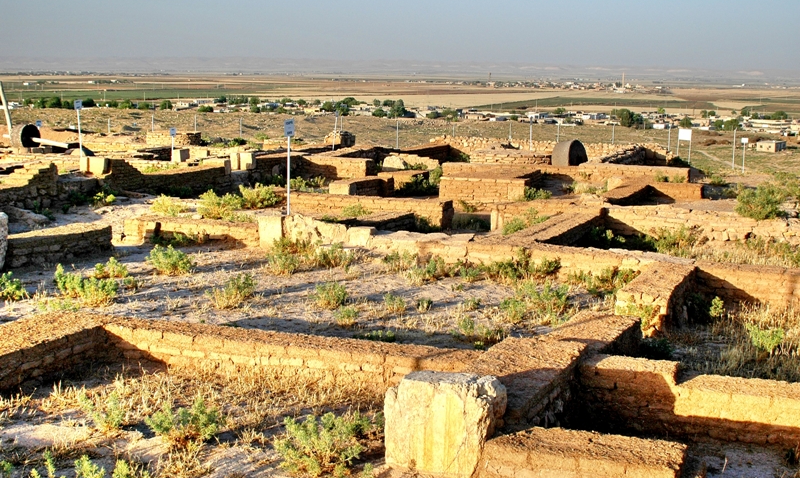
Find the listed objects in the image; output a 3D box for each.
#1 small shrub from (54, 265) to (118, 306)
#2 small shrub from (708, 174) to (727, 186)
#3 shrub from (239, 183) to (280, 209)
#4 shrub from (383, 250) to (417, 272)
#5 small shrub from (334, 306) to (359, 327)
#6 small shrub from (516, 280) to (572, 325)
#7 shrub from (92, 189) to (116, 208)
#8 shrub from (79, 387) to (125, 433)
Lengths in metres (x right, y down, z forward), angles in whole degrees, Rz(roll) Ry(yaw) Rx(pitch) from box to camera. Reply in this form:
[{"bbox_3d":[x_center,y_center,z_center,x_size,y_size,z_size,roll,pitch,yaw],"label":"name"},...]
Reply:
[{"bbox_3d":[-4.549,0.649,16.597,0.901,0.520,0.676,0,8,0],"label":"small shrub"},{"bbox_3d":[9.587,-1.798,34.207,0.584,0.335,0.496,0,8,0],"label":"small shrub"},{"bbox_3d":[-3.368,-1.021,27.107,0.977,0.586,0.879,-1,8,-7],"label":"shrub"},{"bbox_3d":[-0.008,0.393,20.040,0.584,0.333,0.526,0,8,0],"label":"shrub"},{"bbox_3d":[-0.728,1.052,15.393,0.317,0.281,0.301,0,8,-3],"label":"small shrub"},{"bbox_3d":[1.955,0.832,15.267,0.757,0.583,0.681,0,9,0],"label":"small shrub"},{"bbox_3d":[-6.968,-0.979,26.817,0.549,0.365,0.467,0,8,0],"label":"shrub"},{"bbox_3d":[-2.928,1.659,11.198,0.438,0.390,0.394,0,8,0],"label":"shrub"}]

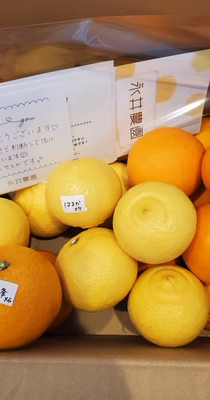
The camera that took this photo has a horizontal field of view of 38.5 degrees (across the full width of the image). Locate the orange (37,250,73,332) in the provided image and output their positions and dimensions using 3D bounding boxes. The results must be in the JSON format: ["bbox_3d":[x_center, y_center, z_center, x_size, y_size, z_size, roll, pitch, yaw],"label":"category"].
[{"bbox_3d":[-0.088,0.112,0.373,0.097,0.097,0.097,0,71,3],"label":"orange"}]

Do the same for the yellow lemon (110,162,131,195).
[{"bbox_3d":[0.015,-0.009,0.370,0.076,0.075,0.075,0,71,3],"label":"yellow lemon"}]

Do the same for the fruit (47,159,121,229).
[{"bbox_3d":[-0.020,-0.006,0.297,0.075,0.072,0.068,0,71,3],"label":"fruit"}]

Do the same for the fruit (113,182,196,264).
[{"bbox_3d":[0.047,0.022,0.289,0.078,0.078,0.078,0,71,3],"label":"fruit"}]

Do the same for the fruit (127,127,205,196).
[{"bbox_3d":[0.065,-0.038,0.320,0.081,0.078,0.075,0,71,3],"label":"fruit"}]

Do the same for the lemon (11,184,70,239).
[{"bbox_3d":[-0.074,0.007,0.378,0.081,0.081,0.081,0,71,3],"label":"lemon"}]

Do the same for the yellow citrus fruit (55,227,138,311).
[{"bbox_3d":[-0.008,0.066,0.290,0.079,0.079,0.079,0,71,3],"label":"yellow citrus fruit"}]

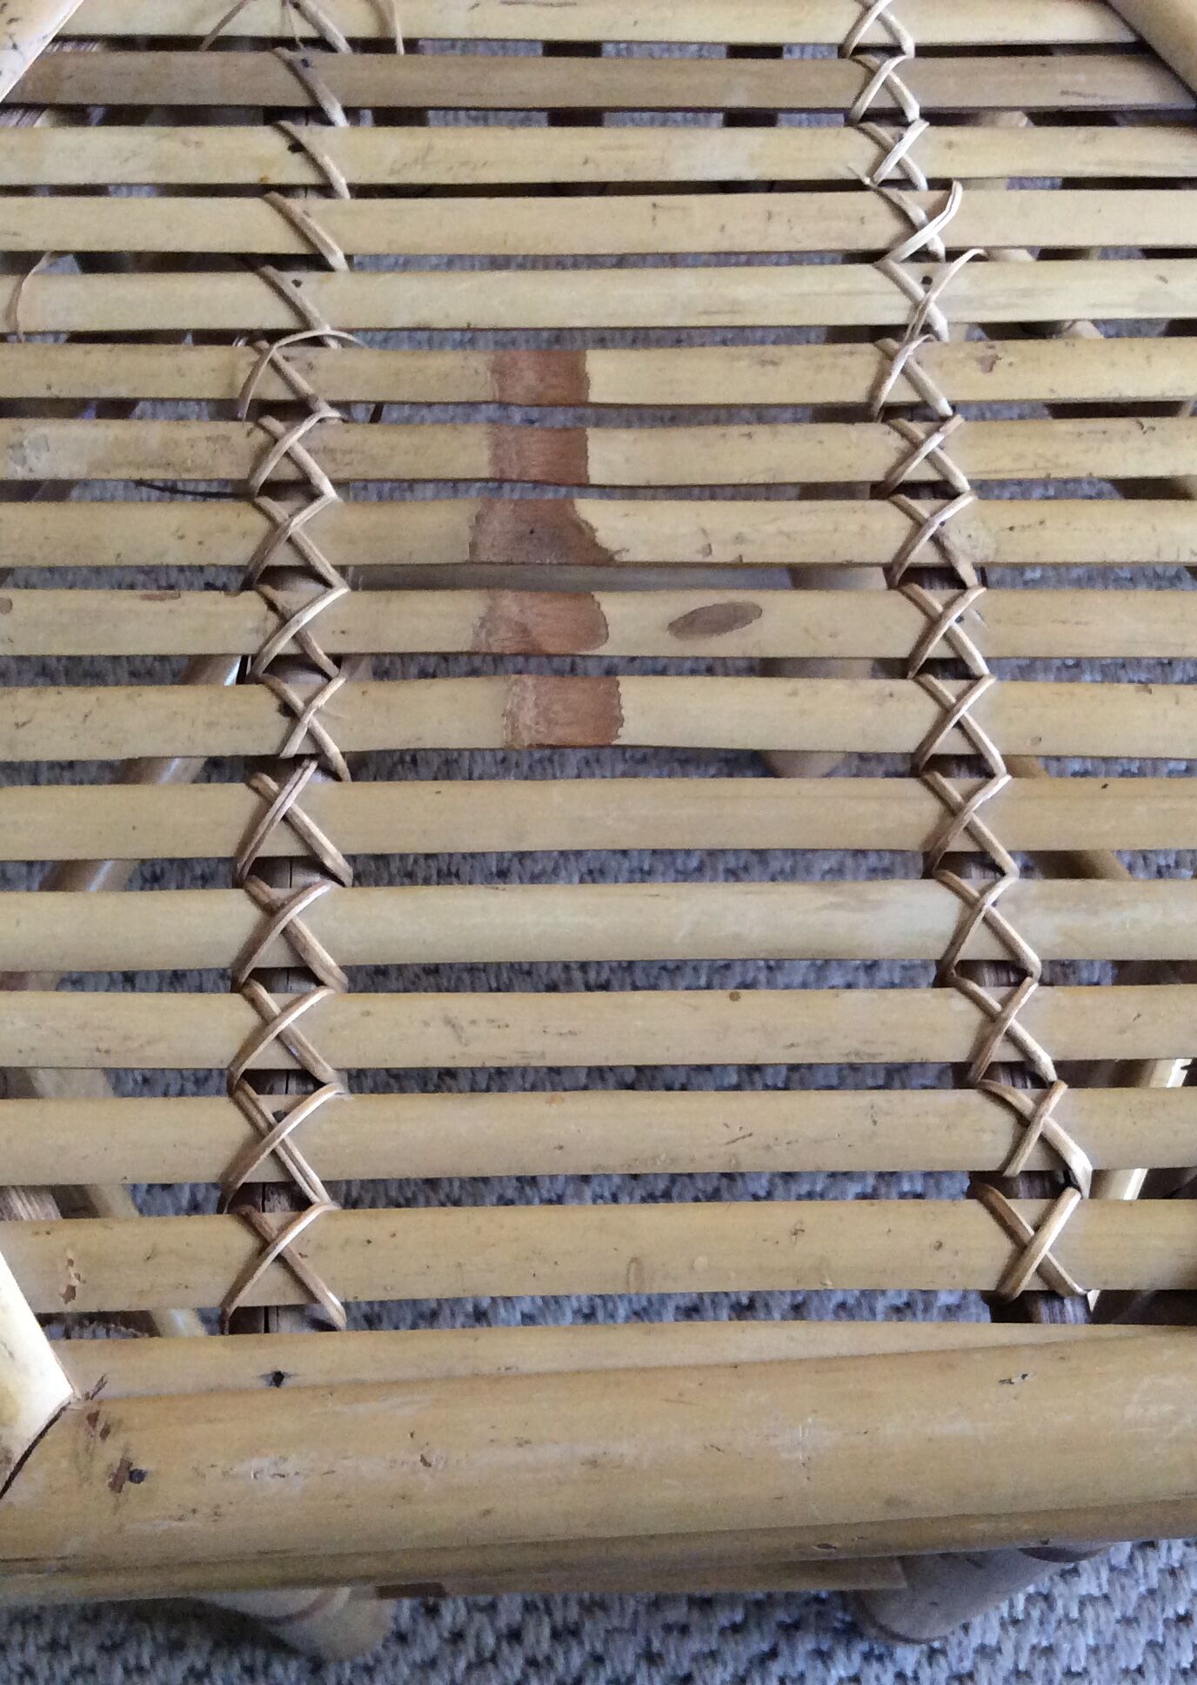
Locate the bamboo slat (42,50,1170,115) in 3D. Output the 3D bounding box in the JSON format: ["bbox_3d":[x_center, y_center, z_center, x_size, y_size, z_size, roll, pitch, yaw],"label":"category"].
[{"bbox_3d":[0.000,-0.206,0.569,0.329,0.009,0.018,0,66,-1],"label":"bamboo slat"}]

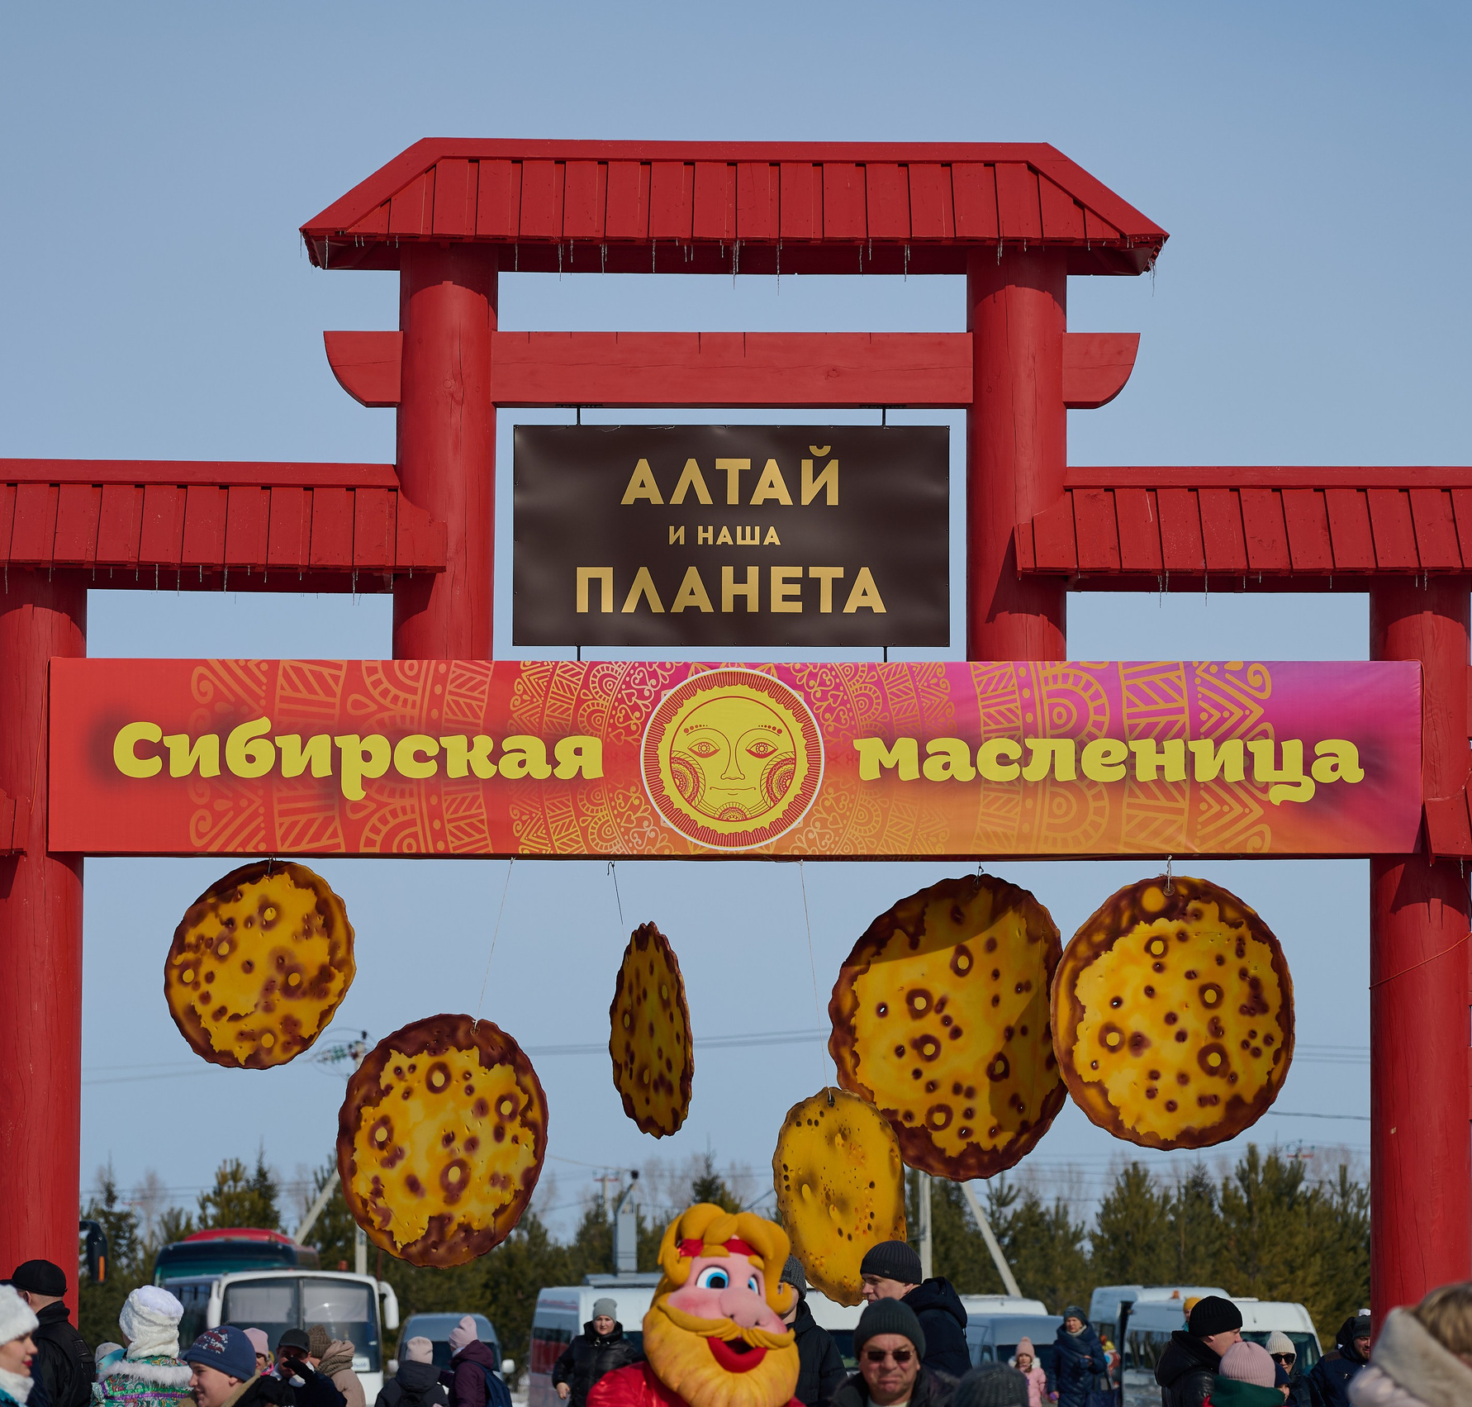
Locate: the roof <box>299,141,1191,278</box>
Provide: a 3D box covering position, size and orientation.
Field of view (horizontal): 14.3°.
[{"bbox_3d":[-0.003,-2.201,25.880,3.745,0.538,0.920,0,-6,0],"label":"roof"}]

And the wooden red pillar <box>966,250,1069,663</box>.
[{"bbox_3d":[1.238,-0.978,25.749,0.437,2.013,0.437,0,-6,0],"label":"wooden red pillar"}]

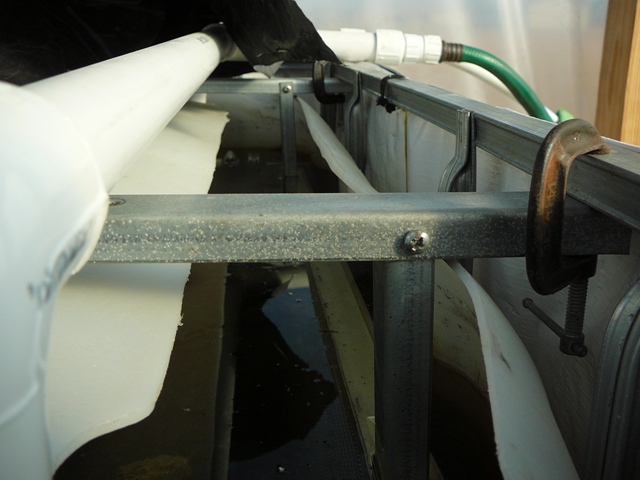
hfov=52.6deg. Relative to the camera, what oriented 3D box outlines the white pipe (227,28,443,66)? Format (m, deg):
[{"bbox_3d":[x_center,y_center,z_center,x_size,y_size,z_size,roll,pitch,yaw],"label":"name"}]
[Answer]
[{"bbox_3d":[0.026,-0.318,1.066,0.357,0.058,0.057,0,16,-4],"label":"white pipe"}]

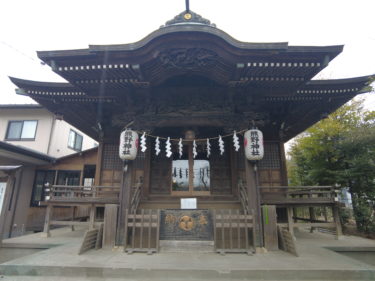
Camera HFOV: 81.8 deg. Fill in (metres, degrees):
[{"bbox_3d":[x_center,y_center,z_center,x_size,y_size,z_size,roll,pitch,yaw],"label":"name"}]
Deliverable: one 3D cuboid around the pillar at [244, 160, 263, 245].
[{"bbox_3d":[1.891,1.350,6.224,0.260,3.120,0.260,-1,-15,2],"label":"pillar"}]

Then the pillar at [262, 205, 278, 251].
[{"bbox_3d":[2.105,2.231,5.587,0.300,1.072,0.170,0,-14,2],"label":"pillar"}]

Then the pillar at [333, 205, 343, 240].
[{"bbox_3d":[4.735,2.573,6.889,0.130,0.963,0.130,0,-14,2],"label":"pillar"}]

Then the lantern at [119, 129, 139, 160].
[{"bbox_3d":[-1.663,0.111,6.138,0.540,0.888,0.540,2,-15,-9],"label":"lantern"}]

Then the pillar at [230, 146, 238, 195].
[{"bbox_3d":[1.812,1.063,8.464,0.200,2.139,0.200,0,-14,2],"label":"pillar"}]

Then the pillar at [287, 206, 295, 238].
[{"bbox_3d":[3.669,2.871,7.664,0.170,1.026,0.170,-1,-15,2],"label":"pillar"}]

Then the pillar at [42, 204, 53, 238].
[{"bbox_3d":[-4.574,2.639,7.158,0.130,0.963,0.130,0,-14,2],"label":"pillar"}]

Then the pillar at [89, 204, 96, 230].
[{"bbox_3d":[-3.108,2.627,7.111,0.120,0.963,0.120,0,-14,2],"label":"pillar"}]

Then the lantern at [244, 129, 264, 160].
[{"bbox_3d":[1.871,0.110,6.066,0.540,0.878,0.540,-3,-16,10],"label":"lantern"}]

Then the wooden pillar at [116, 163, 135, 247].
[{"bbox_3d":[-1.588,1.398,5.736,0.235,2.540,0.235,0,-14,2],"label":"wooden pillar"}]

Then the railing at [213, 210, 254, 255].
[{"bbox_3d":[1.100,2.185,5.239,0.970,0.996,0.280,0,-14,2],"label":"railing"}]

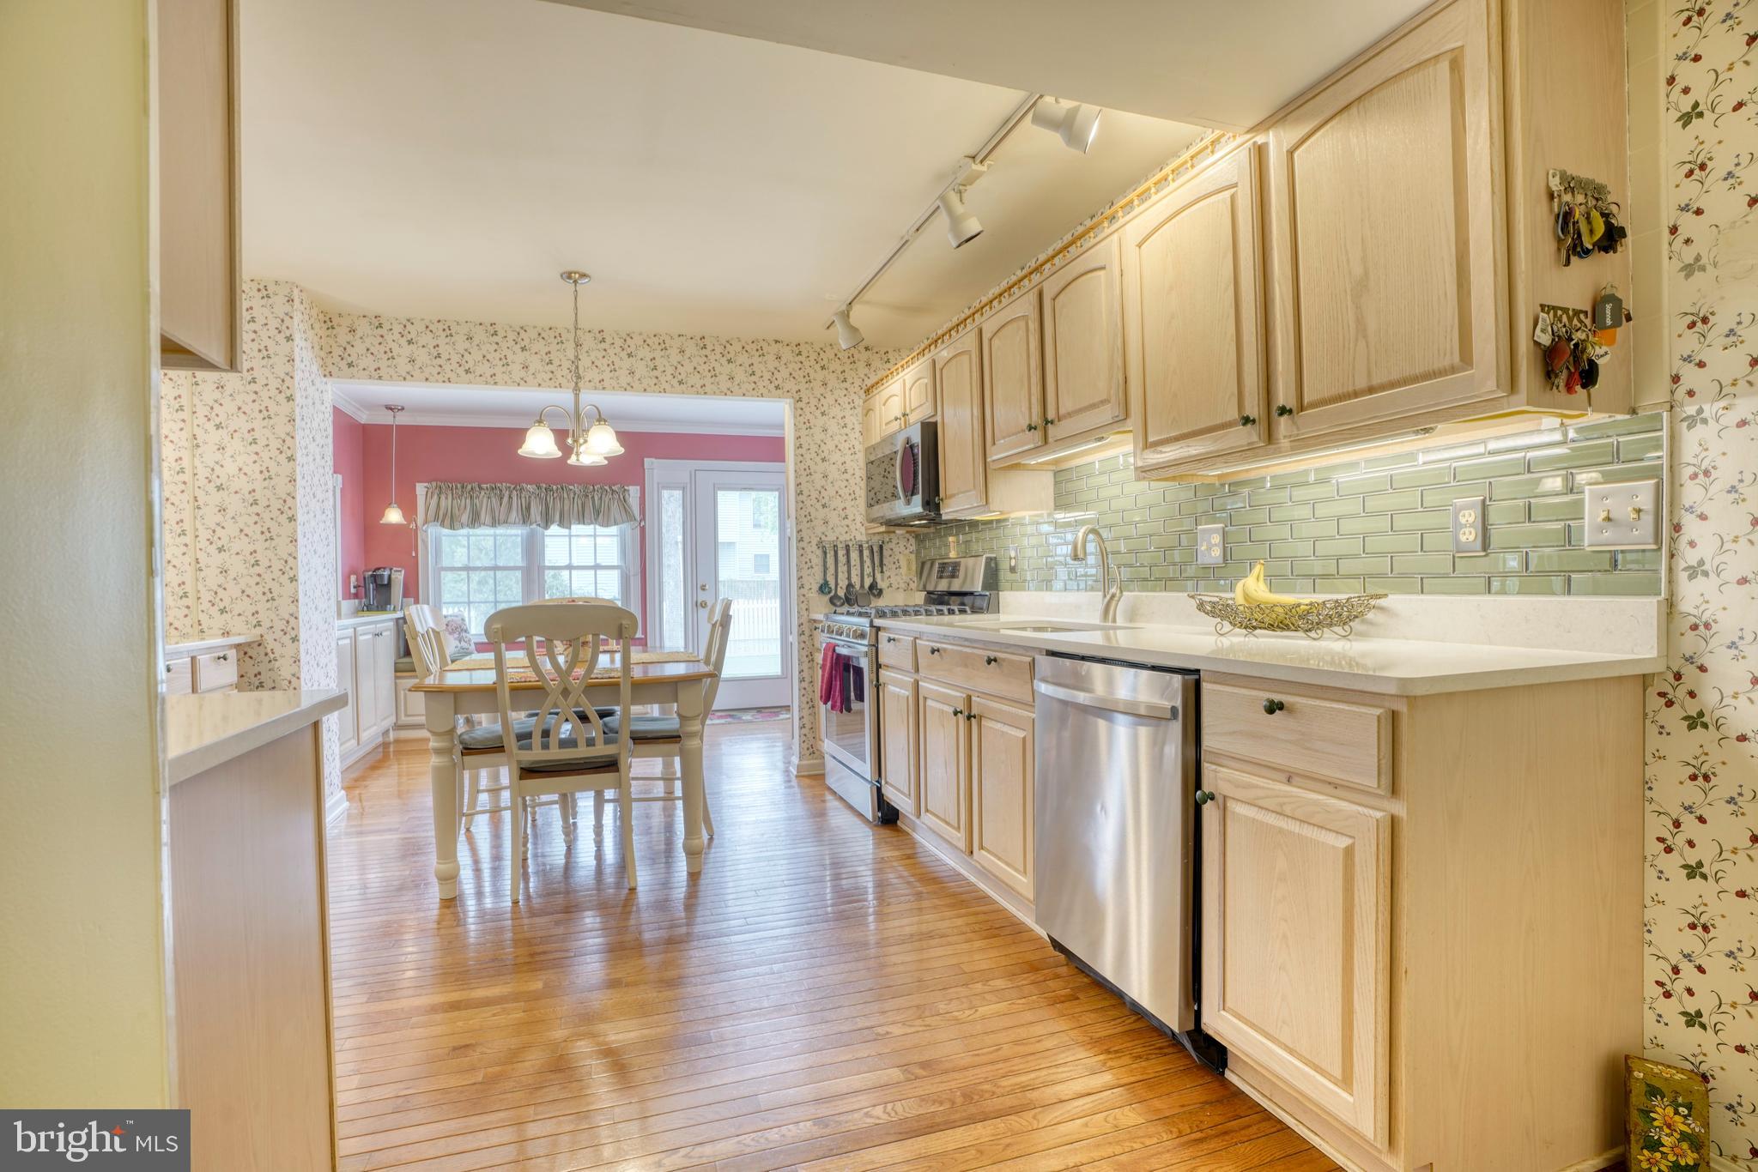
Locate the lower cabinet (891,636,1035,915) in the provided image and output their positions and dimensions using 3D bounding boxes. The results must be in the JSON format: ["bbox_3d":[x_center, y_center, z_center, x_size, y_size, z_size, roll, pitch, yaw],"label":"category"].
[{"bbox_3d":[0.582,0.624,2.785,0.610,0.880,0.900,-1,0,-20],"label":"lower cabinet"}]

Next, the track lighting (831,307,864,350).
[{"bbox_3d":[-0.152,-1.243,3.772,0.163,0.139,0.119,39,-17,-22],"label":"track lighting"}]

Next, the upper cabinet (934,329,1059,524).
[{"bbox_3d":[0.497,-0.689,3.389,0.340,0.740,0.460,-1,0,-20],"label":"upper cabinet"}]

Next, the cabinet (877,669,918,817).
[{"bbox_3d":[0.315,0.649,3.348,0.495,0.574,0.436,-1,0,-19],"label":"cabinet"}]

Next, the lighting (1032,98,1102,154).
[{"bbox_3d":[0.504,-1.233,2.093,0.163,0.124,0.119,20,1,4],"label":"lighting"}]

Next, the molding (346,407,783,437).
[{"bbox_3d":[-2.288,-1.323,6.354,3.350,0.130,0.110,-1,0,-17],"label":"molding"}]

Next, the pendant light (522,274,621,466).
[{"bbox_3d":[-1.326,-0.937,3.370,0.460,0.850,0.440,-1,0,-20],"label":"pendant light"}]

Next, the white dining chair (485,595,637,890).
[{"bbox_3d":[-1.189,0.582,2.972,0.490,1.010,0.550,-1,0,-20],"label":"white dining chair"}]

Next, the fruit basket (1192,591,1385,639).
[{"bbox_3d":[1.034,0.080,2.001,0.450,0.110,0.230,-1,0,40],"label":"fruit basket"}]

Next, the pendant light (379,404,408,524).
[{"bbox_3d":[-3.492,-0.863,5.636,0.195,0.830,0.195,-1,0,-20],"label":"pendant light"}]

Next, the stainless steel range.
[{"bbox_3d":[0.145,0.462,3.913,0.733,1.188,0.752,-1,0,-19],"label":"stainless steel range"}]

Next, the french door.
[{"bbox_3d":[-1.330,0.004,6.736,1.280,2.110,0.120,-1,0,-17],"label":"french door"}]

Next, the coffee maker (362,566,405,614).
[{"bbox_3d":[-3.543,0.045,5.573,0.277,0.317,0.247,-1,0,44],"label":"coffee maker"}]

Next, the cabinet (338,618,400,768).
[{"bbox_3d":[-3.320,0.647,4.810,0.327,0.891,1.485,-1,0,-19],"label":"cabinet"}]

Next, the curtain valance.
[{"bbox_3d":[-2.710,-0.616,6.142,1.554,0.342,0.129,-1,0,-19],"label":"curtain valance"}]

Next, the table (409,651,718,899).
[{"bbox_3d":[-1.297,0.703,3.393,1.010,0.743,1.435,-1,0,-19],"label":"table"}]

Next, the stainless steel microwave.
[{"bbox_3d":[0.248,-0.554,3.996,0.390,0.420,0.770,-1,0,-20],"label":"stainless steel microwave"}]

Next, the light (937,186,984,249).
[{"bbox_3d":[0.280,-1.255,2.658,0.150,0.190,0.120,-1,0,-26],"label":"light"}]

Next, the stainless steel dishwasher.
[{"bbox_3d":[0.789,0.623,1.975,0.624,0.866,0.589,-1,0,-19],"label":"stainless steel dishwasher"}]

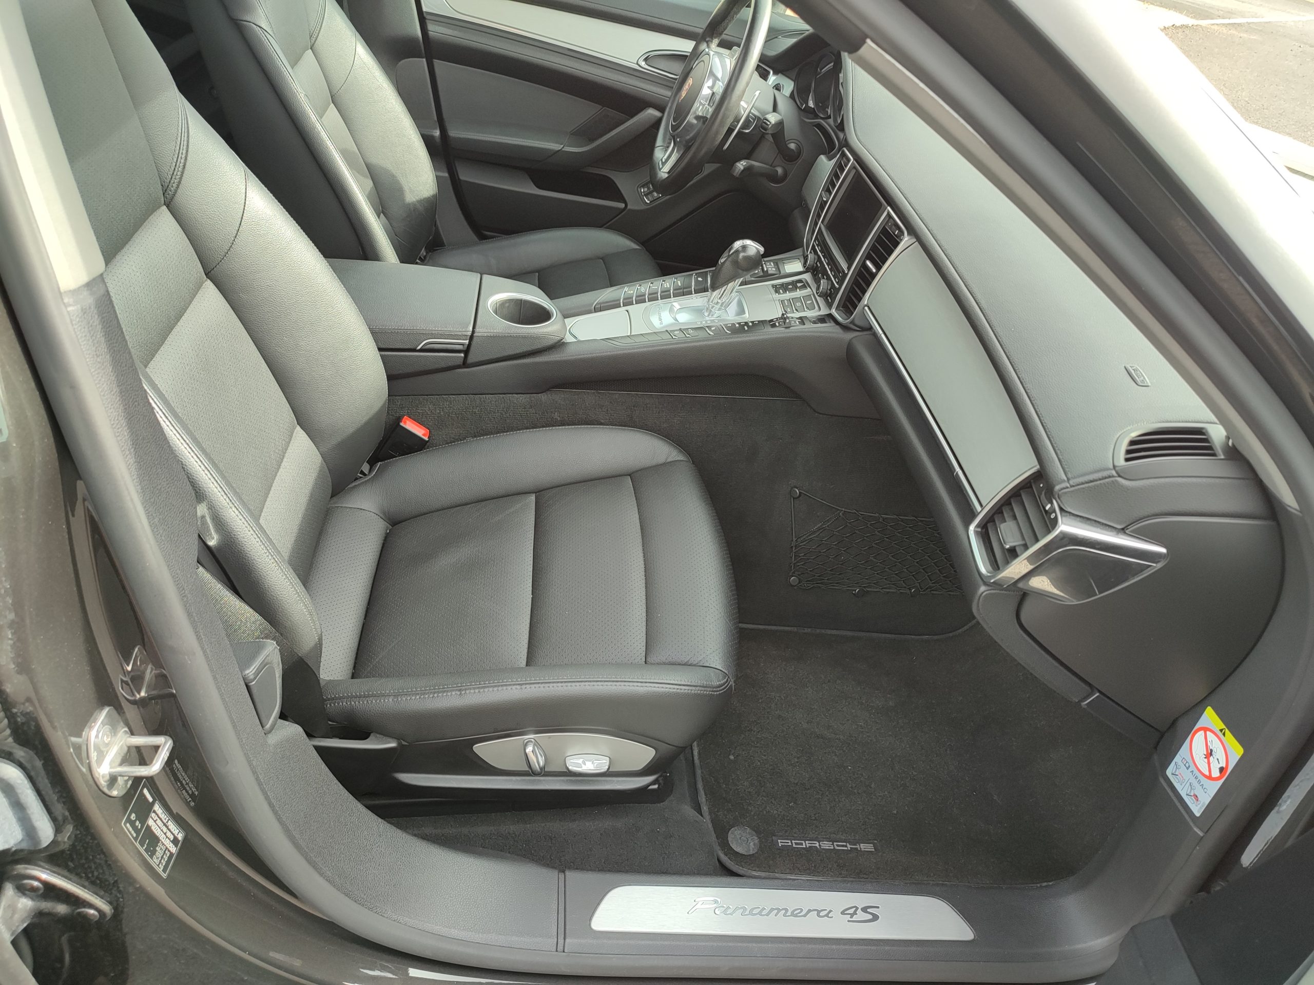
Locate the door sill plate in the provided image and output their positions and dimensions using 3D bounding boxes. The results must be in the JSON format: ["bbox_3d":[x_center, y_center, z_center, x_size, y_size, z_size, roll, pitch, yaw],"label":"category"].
[{"bbox_3d":[0.142,0.466,1.052,0.431,0.006,0.052,6,36,-9],"label":"door sill plate"}]

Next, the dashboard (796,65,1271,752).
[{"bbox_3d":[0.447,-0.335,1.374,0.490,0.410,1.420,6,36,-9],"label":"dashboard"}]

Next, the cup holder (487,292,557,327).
[{"bbox_3d":[-0.195,-0.264,1.375,0.100,0.012,0.100,9,36,-11],"label":"cup holder"}]

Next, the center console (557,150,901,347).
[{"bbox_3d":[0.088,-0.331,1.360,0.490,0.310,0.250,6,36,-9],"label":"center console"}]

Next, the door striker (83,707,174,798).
[{"bbox_3d":[-0.371,0.188,0.683,0.050,0.070,0.046,10,36,-2],"label":"door striker"}]

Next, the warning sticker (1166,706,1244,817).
[{"bbox_3d":[0.589,0.290,1.020,0.002,0.110,0.059,-2,37,-11],"label":"warning sticker"}]

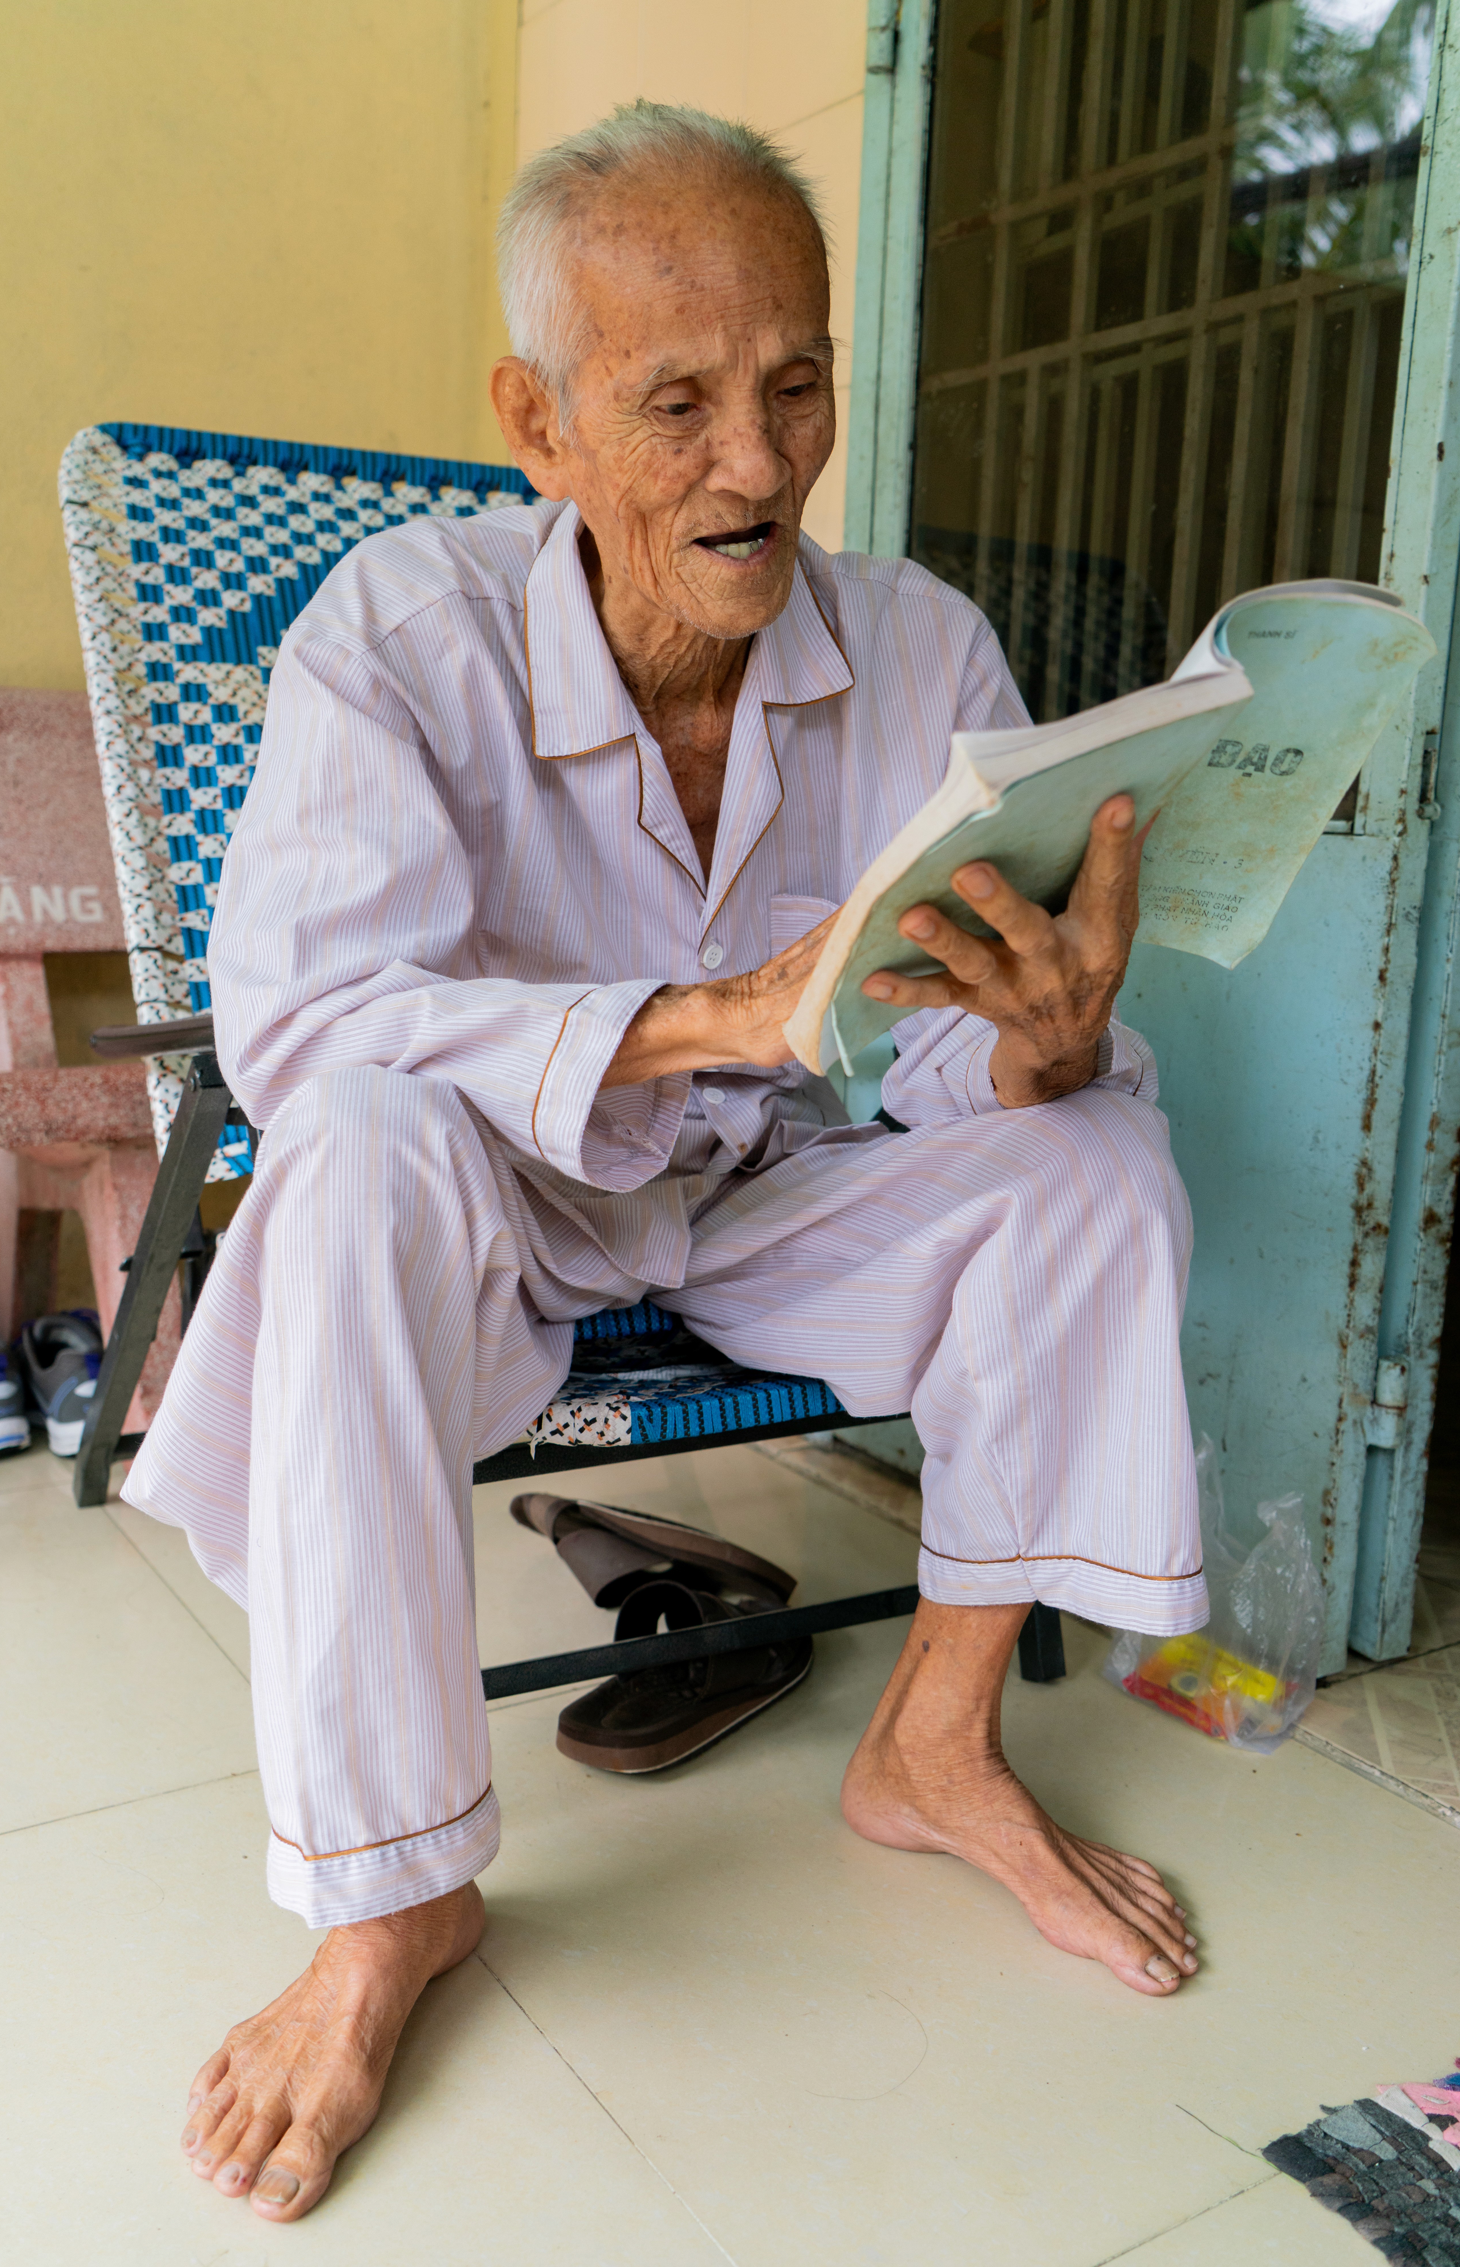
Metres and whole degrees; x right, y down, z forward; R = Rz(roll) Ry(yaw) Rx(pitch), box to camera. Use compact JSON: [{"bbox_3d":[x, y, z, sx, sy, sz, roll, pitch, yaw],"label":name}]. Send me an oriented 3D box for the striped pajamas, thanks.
[{"bbox_3d":[-0.048,0.003,1.218,0.660,0.790,0.555,-1,10,-21],"label":"striped pajamas"}]

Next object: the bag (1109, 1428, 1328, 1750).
[{"bbox_3d":[0.369,0.338,1.389,0.090,0.188,0.140,-4,12,-33],"label":"bag"}]

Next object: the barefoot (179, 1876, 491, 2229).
[{"bbox_3d":[-0.190,0.430,0.972,0.099,0.100,0.241,6,10,20],"label":"barefoot"}]

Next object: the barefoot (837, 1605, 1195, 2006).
[{"bbox_3d":[0.175,0.386,1.138,0.242,0.160,0.100,10,12,38],"label":"barefoot"}]

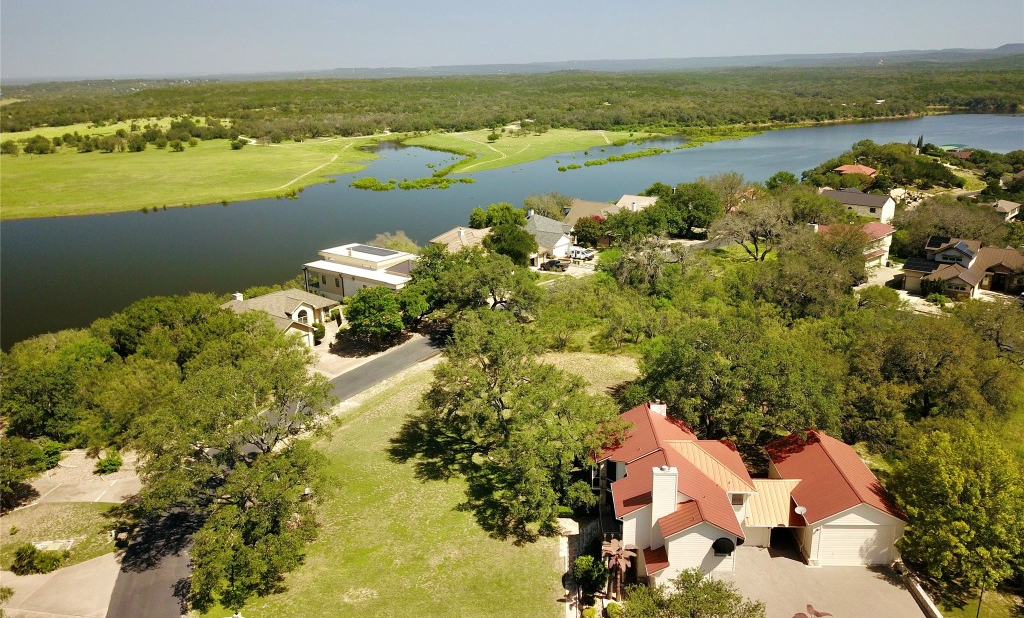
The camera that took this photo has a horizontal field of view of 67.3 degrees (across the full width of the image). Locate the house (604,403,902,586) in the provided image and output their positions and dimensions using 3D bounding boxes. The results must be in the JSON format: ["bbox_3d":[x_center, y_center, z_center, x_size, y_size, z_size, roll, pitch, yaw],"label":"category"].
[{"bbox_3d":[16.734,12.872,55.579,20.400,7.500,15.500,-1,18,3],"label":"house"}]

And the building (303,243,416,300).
[{"bbox_3d":[-22.316,-5.328,121.267,21.900,6.600,8.800,12,23,38],"label":"building"}]

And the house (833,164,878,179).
[{"bbox_3d":[106.046,-40.737,238.104,12.500,6.200,10.000,15,24,42],"label":"house"}]

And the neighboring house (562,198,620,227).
[{"bbox_3d":[17.609,-18.750,160.082,13.000,6.500,13.000,12,23,38],"label":"neighboring house"}]

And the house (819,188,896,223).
[{"bbox_3d":[78.369,-23.615,175.738,15.000,6.300,9.000,14,24,41],"label":"house"}]

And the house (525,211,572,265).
[{"bbox_3d":[5.978,-14.035,145.701,13.500,6.500,11.000,11,22,36],"label":"house"}]

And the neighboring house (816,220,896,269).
[{"bbox_3d":[55.244,-10.515,126.420,10.800,7.200,10.000,-17,23,-40],"label":"neighboring house"}]

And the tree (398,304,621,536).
[{"bbox_3d":[0.603,8.073,66.088,17.500,11.200,18.500,-1,18,3],"label":"tree"}]

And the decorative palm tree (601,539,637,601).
[{"bbox_3d":[6.748,17.001,49.579,2.200,4.200,2.000,-1,18,3],"label":"decorative palm tree"}]

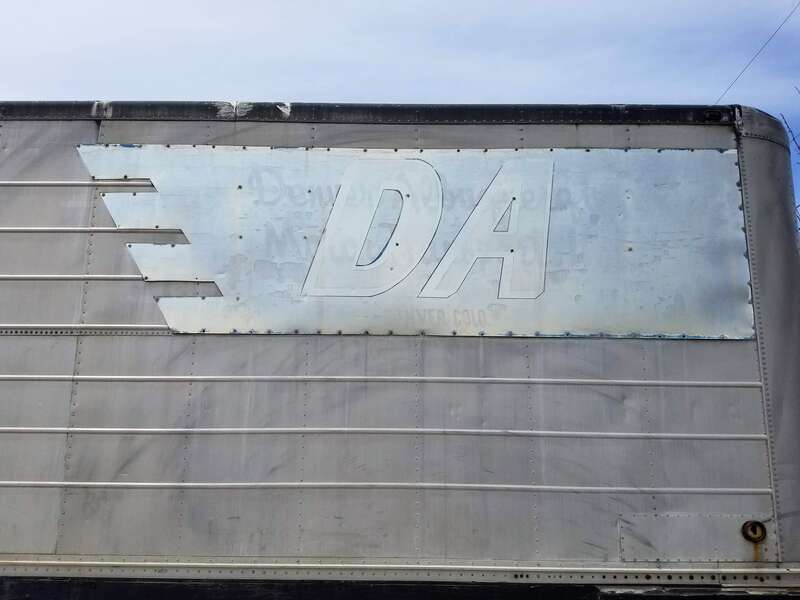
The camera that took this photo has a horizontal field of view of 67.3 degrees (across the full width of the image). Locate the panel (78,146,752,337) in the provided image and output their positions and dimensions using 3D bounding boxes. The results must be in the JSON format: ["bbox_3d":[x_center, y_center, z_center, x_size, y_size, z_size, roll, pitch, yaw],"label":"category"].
[{"bbox_3d":[0.033,-0.331,3.223,3.660,1.053,0.020,0,-11,0],"label":"panel"}]

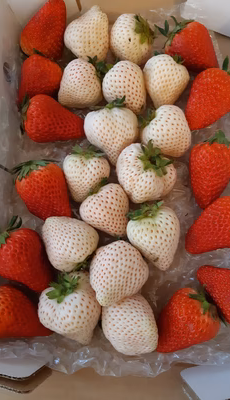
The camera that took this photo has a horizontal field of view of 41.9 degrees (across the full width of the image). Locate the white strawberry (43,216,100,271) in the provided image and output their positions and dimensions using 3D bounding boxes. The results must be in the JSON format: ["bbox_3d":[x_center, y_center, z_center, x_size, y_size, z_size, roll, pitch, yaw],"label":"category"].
[{"bbox_3d":[-0.036,0.036,0.247,0.043,0.041,0.051,-42,91,-6],"label":"white strawberry"}]

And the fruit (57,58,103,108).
[{"bbox_3d":[-0.033,-0.110,0.284,0.042,0.040,0.048,25,68,6],"label":"fruit"}]

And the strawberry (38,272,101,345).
[{"bbox_3d":[-0.036,0.086,0.236,0.048,0.045,0.051,-25,108,-3],"label":"strawberry"}]

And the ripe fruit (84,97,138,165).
[{"bbox_3d":[-0.004,-0.062,0.271,0.050,0.045,0.062,2,84,1],"label":"ripe fruit"}]

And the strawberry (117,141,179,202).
[{"bbox_3d":[0.027,-0.024,0.259,0.053,0.049,0.054,27,117,7],"label":"strawberry"}]

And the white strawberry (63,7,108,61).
[{"bbox_3d":[-0.029,-0.166,0.301,0.046,0.043,0.052,8,84,2],"label":"white strawberry"}]

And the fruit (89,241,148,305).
[{"bbox_3d":[0.004,0.057,0.236,0.045,0.042,0.050,14,51,5],"label":"fruit"}]

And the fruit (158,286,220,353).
[{"bbox_3d":[0.056,0.094,0.231,0.051,0.039,0.042,-42,79,6],"label":"fruit"}]

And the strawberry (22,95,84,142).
[{"bbox_3d":[-0.057,-0.075,0.279,0.059,0.041,0.043,13,75,1],"label":"strawberry"}]

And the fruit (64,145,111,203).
[{"bbox_3d":[-0.024,-0.023,0.265,0.042,0.039,0.052,5,84,1],"label":"fruit"}]

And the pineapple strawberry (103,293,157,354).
[{"bbox_3d":[0.011,0.096,0.235,0.042,0.039,0.048,-21,70,-2],"label":"pineapple strawberry"}]

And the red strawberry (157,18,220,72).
[{"bbox_3d":[0.070,-0.146,0.284,0.043,0.040,0.056,-42,80,-6],"label":"red strawberry"}]

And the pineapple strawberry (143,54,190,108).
[{"bbox_3d":[0.047,-0.108,0.276,0.041,0.038,0.055,14,84,5],"label":"pineapple strawberry"}]

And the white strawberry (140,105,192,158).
[{"bbox_3d":[0.045,-0.062,0.271,0.044,0.042,0.049,-44,88,-11],"label":"white strawberry"}]

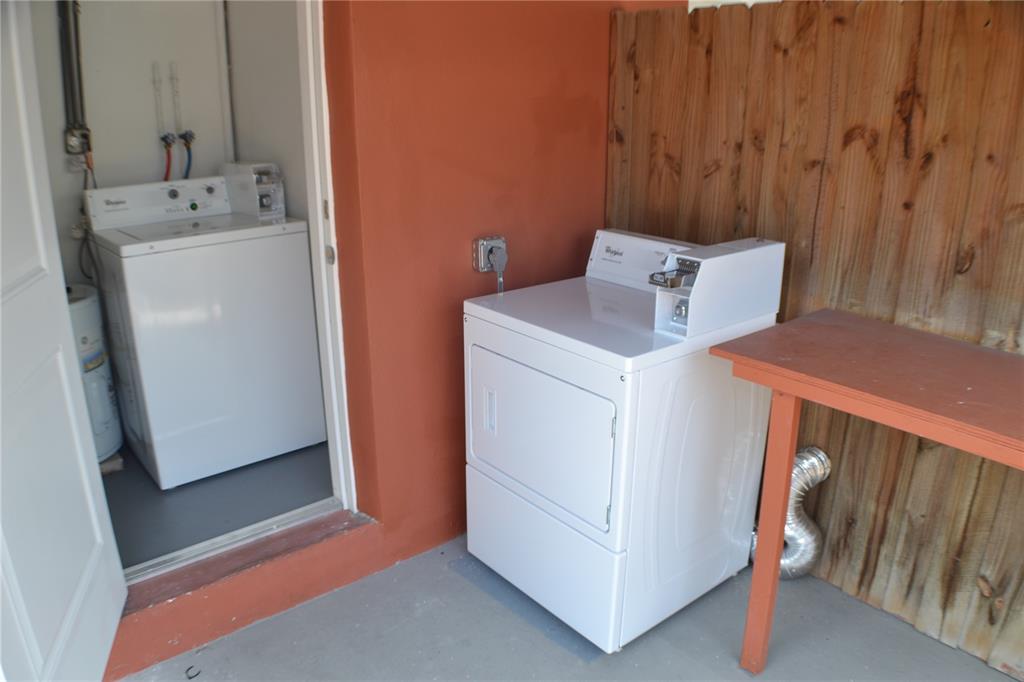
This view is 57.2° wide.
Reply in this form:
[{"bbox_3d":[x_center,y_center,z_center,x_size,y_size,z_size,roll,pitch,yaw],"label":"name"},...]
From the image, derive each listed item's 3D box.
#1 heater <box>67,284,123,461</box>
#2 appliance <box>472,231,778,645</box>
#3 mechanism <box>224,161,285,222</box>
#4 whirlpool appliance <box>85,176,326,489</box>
[{"bbox_3d":[-1.713,0.119,3.511,0.400,0.645,0.400,-15,25,-35],"label":"heater"},{"bbox_3d":[0.334,0.228,3.042,0.690,1.141,0.697,-16,26,-38],"label":"appliance"},{"bbox_3d":[-1.018,-0.610,3.668,0.110,0.200,0.340,-15,25,-35],"label":"mechanism"},{"bbox_3d":[-1.201,-0.092,3.660,0.674,1.059,0.590,-15,25,-35],"label":"whirlpool appliance"}]

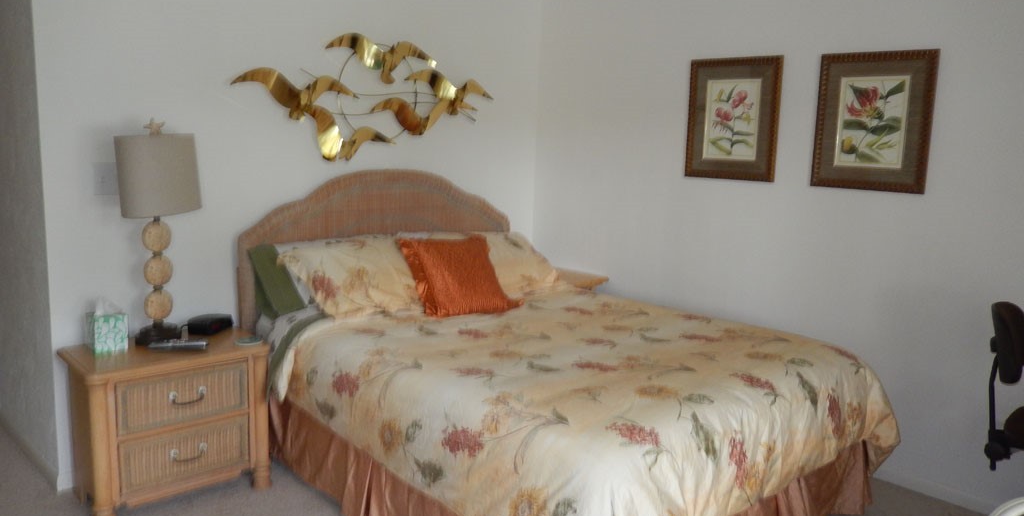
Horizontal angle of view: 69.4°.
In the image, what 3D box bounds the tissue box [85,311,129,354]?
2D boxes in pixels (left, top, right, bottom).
[{"bbox_3d":[-1.501,0.272,2.745,0.110,0.130,0.110,-6,13,-42],"label":"tissue box"}]

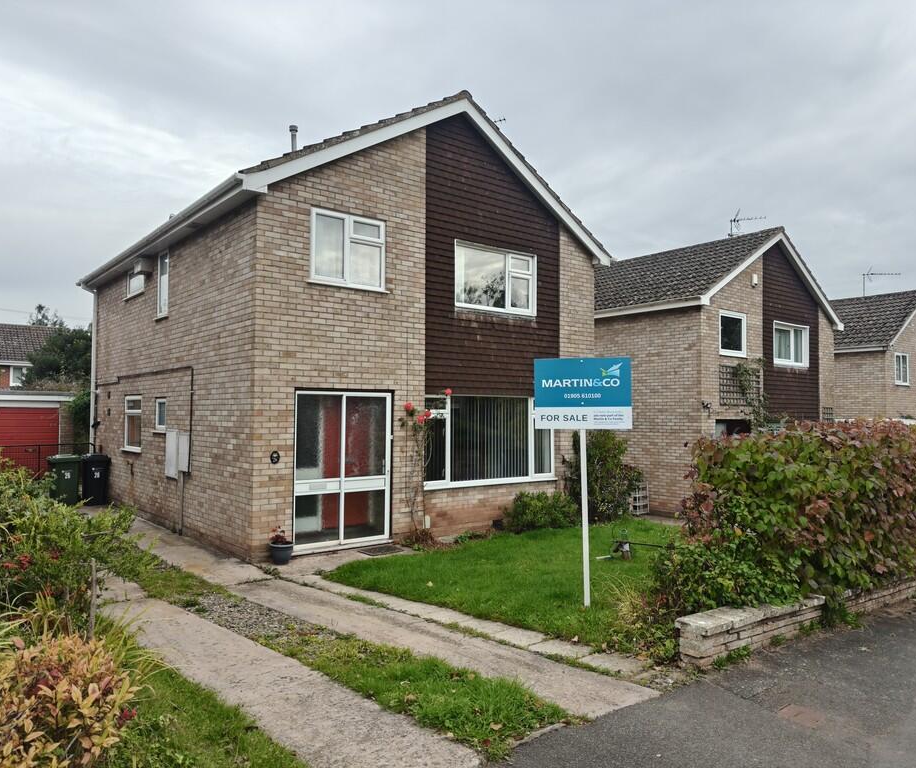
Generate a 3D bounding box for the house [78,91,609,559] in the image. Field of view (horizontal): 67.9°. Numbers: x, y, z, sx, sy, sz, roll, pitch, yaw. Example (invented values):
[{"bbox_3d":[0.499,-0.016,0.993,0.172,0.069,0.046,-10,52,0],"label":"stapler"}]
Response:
[{"bbox_3d":[-2.896,-1.024,14.281,7.397,6.962,9.492,2,-3,-39],"label":"house"}]

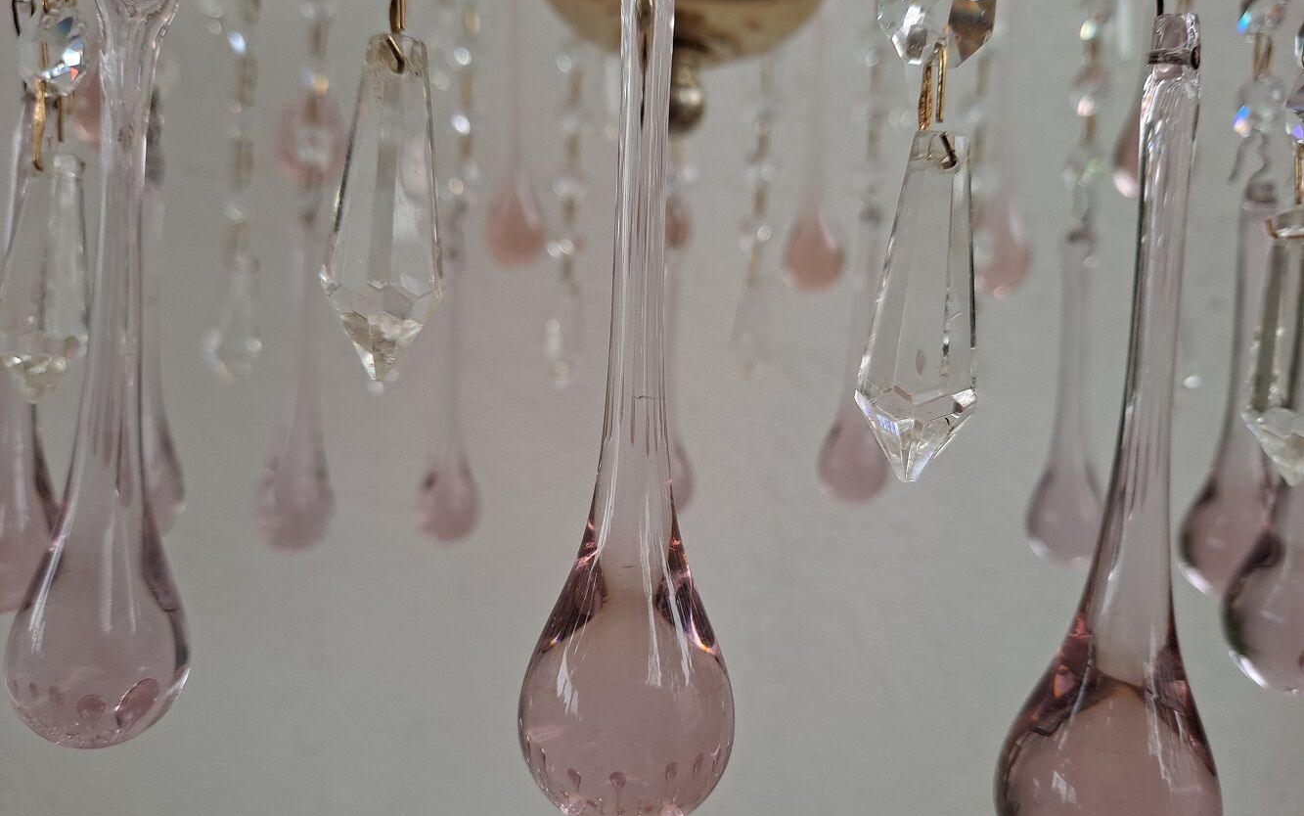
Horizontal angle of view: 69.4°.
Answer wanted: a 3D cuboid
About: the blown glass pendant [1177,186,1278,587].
[{"bbox_3d":[0.188,-0.007,0.300,0.028,0.133,0.028,5,2,32],"label":"blown glass pendant"}]

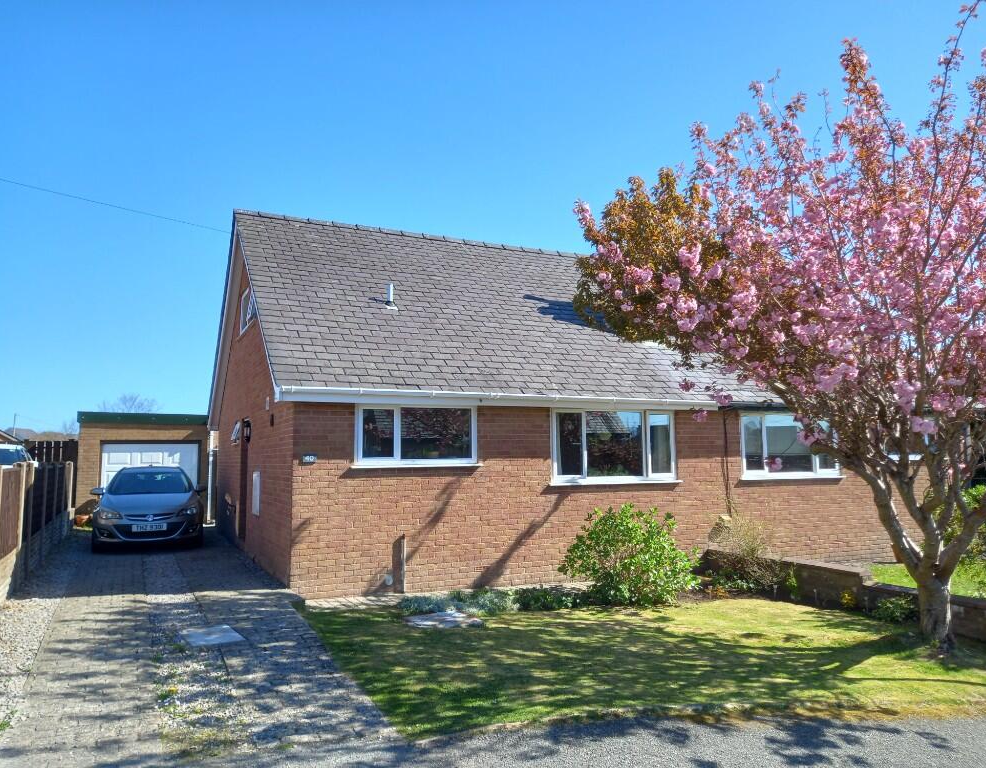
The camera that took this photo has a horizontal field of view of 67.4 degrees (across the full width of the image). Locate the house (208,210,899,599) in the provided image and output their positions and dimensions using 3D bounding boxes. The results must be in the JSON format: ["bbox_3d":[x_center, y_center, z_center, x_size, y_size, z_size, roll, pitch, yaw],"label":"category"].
[{"bbox_3d":[1.204,0.197,16.158,13.100,6.350,9.850,2,-7,-25],"label":"house"}]

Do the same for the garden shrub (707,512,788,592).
[{"bbox_3d":[3.548,2.333,10.311,1.080,1.030,1.000,2,-7,-25],"label":"garden shrub"}]

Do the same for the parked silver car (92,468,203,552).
[{"bbox_3d":[-6.748,2.350,14.560,1.920,1.500,4.400,2,-7,-25],"label":"parked silver car"}]

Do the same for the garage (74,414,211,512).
[{"bbox_3d":[-9.467,2.296,20.282,3.100,2.620,5.200,2,-7,-25],"label":"garage"}]

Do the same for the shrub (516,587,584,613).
[{"bbox_3d":[0.667,2.555,8.894,0.820,0.290,0.600,2,-7,-25],"label":"shrub"}]

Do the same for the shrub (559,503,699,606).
[{"bbox_3d":[1.682,2.151,9.450,1.720,1.220,1.550,2,-7,-25],"label":"shrub"}]

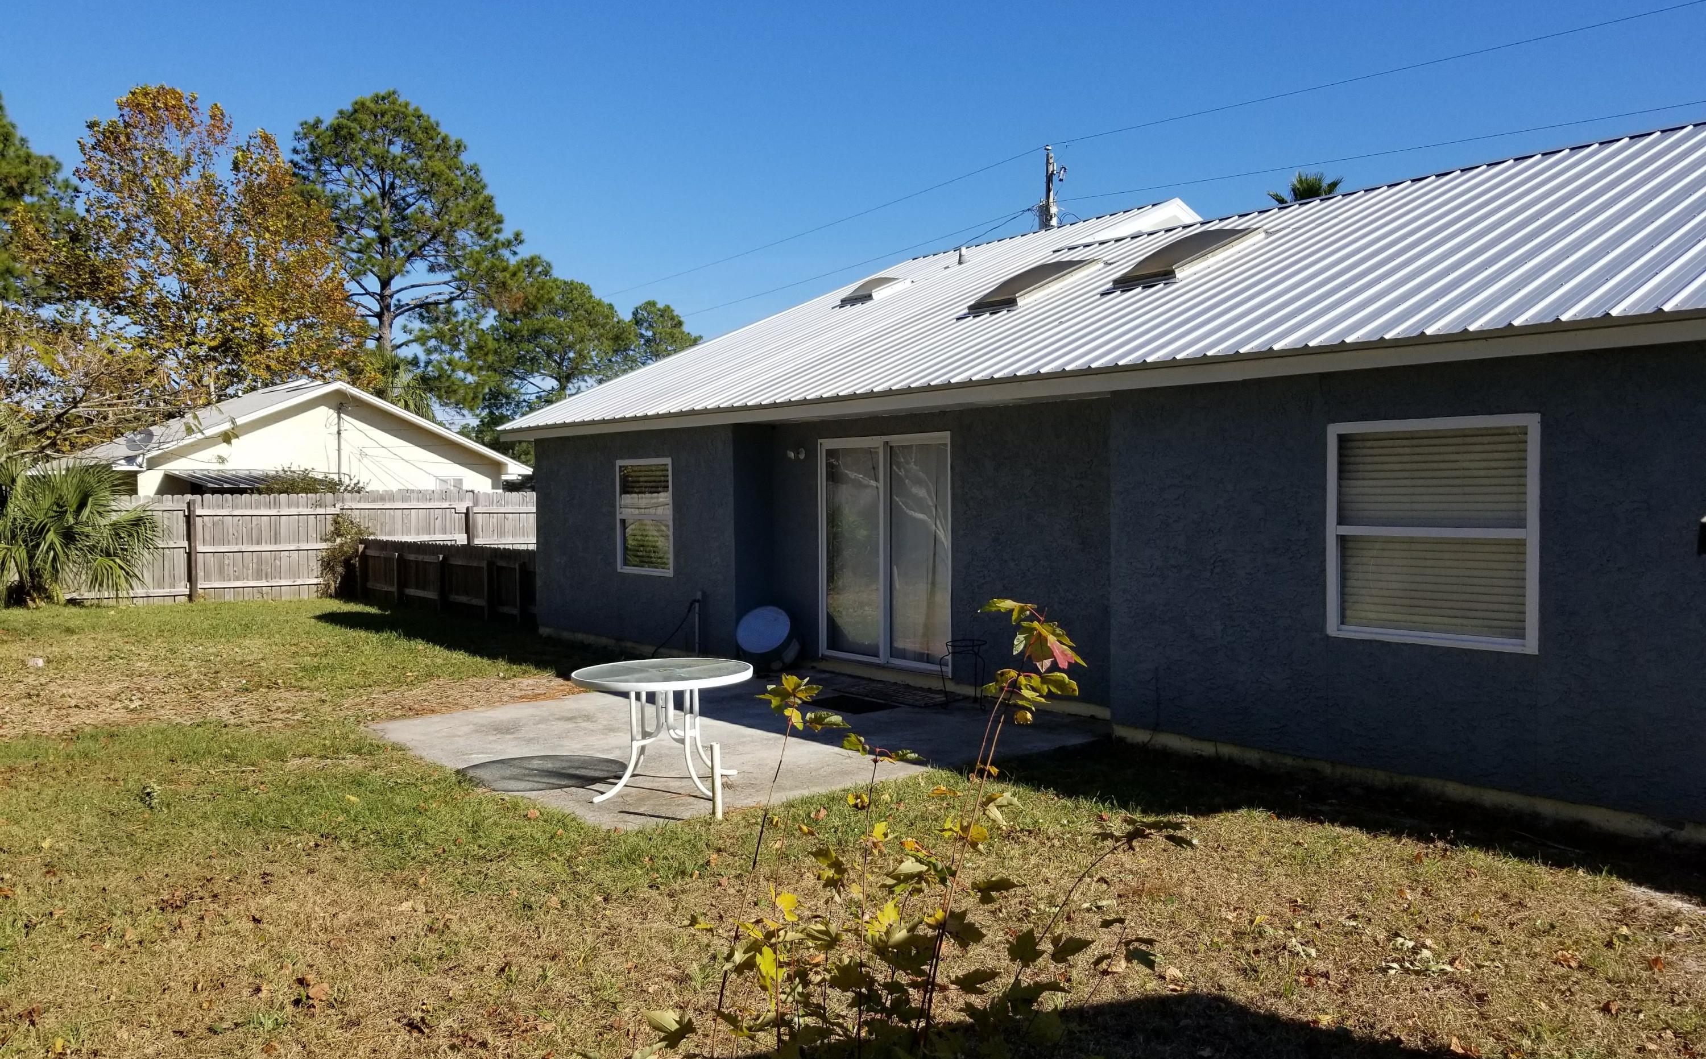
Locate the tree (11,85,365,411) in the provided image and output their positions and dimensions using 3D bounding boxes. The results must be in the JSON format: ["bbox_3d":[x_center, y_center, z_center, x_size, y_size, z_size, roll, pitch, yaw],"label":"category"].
[{"bbox_3d":[-21.227,-6.689,41.215,10.031,14.902,10.031,-1,2,-27],"label":"tree"}]

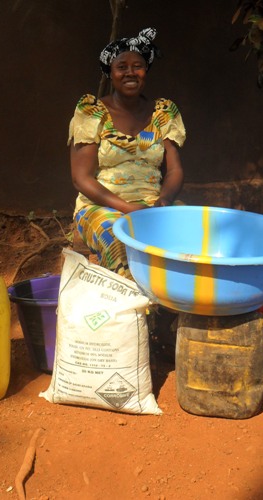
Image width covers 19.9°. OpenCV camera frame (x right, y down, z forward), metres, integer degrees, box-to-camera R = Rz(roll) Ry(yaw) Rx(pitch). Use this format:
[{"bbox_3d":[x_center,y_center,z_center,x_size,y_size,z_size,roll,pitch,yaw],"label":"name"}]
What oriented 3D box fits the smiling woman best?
[{"bbox_3d":[-0.002,-0.194,2.868,0.500,1.230,0.700,-3,15,-10],"label":"smiling woman"}]

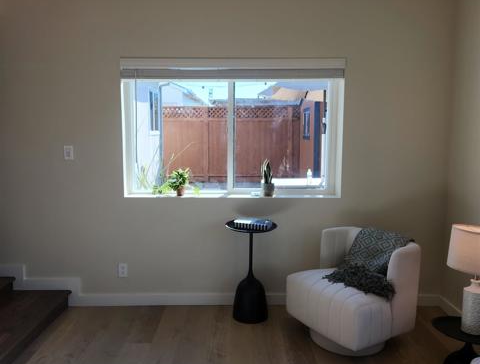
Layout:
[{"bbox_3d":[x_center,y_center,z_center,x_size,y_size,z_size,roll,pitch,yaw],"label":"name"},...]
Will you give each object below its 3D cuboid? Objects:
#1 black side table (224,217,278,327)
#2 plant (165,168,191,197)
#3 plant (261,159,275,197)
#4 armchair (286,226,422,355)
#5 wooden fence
[{"bbox_3d":[0.087,0.668,3.201,0.387,0.716,0.387,0,6,0],"label":"black side table"},{"bbox_3d":[-0.494,0.002,3.428,0.190,0.221,0.181,0,6,0],"label":"plant"},{"bbox_3d":[0.225,-0.035,3.424,0.111,0.301,0.111,0,6,0],"label":"plant"},{"bbox_3d":[0.775,0.726,2.857,0.680,0.673,0.696,-3,7,-30],"label":"armchair"},{"bbox_3d":[-0.190,-0.952,10.759,3.545,1.941,0.120,0,6,0],"label":"wooden fence"}]

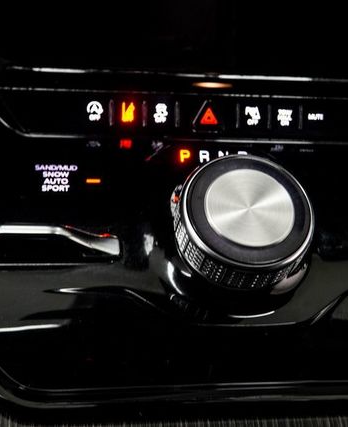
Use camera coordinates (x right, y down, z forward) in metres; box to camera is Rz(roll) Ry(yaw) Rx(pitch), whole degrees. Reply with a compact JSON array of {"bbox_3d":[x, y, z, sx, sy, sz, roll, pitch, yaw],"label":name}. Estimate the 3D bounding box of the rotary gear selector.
[{"bbox_3d":[0.033,0.003,0.273,0.062,0.022,0.062,3,59,-3],"label":"rotary gear selector"}]

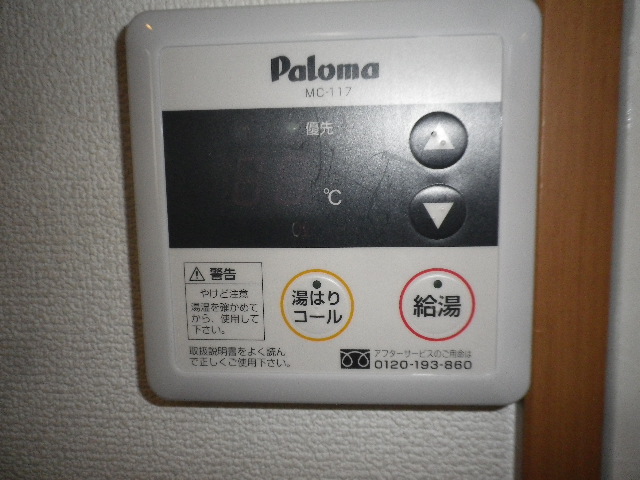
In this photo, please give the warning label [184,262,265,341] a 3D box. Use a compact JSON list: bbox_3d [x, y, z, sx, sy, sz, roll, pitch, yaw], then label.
[{"bbox_3d":[-0.029,0.019,0.158,0.024,0.024,0.001,0,7,5],"label":"warning label"}]

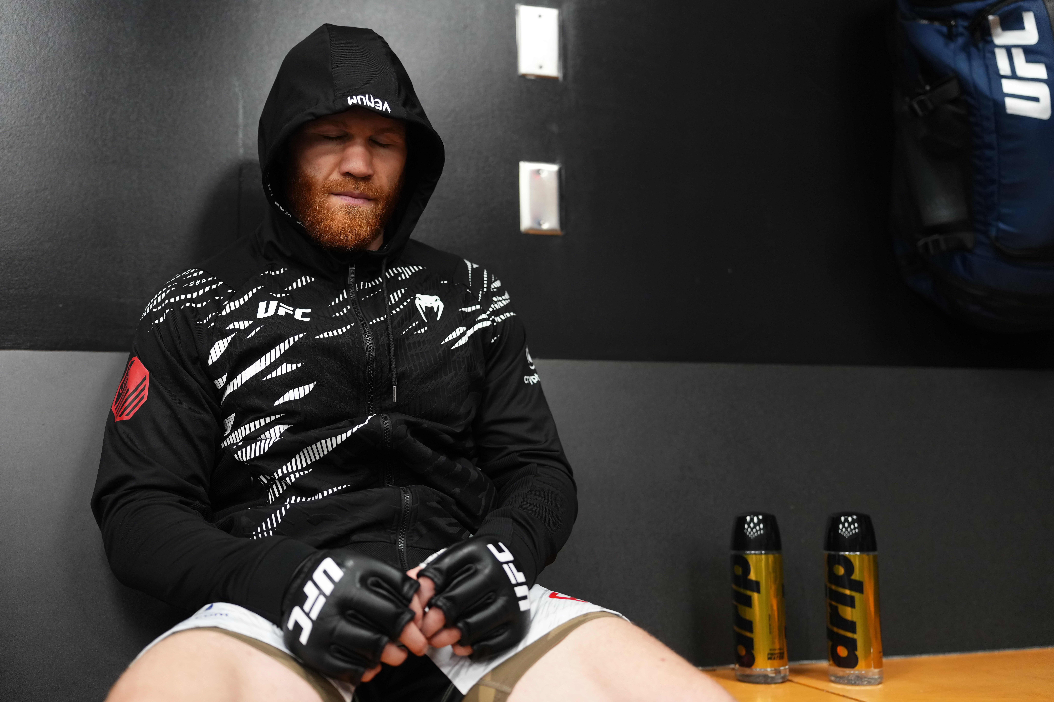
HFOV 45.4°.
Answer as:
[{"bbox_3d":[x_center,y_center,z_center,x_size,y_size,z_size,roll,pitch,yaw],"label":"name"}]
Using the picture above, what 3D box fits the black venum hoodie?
[{"bbox_3d":[-0.234,-0.042,1.644,0.630,0.800,0.440,1,-7,-17],"label":"black venum hoodie"}]

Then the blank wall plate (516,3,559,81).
[{"bbox_3d":[0.020,-0.498,2.028,0.070,0.114,0.007,1,-7,-17],"label":"blank wall plate"}]

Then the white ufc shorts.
[{"bbox_3d":[-0.203,0.334,1.504,0.540,0.230,0.470,1,-7,-17],"label":"white ufc shorts"}]

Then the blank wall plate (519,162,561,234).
[{"bbox_3d":[0.022,-0.243,1.999,0.070,0.114,0.007,1,-7,-17],"label":"blank wall plate"}]

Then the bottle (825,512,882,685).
[{"bbox_3d":[0.479,0.363,1.853,0.078,0.242,0.078,4,-8,-37],"label":"bottle"}]

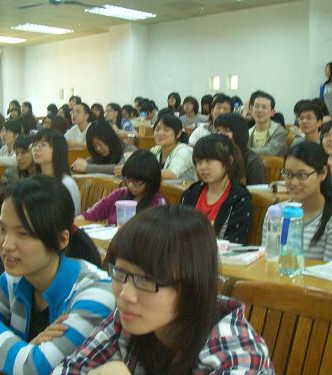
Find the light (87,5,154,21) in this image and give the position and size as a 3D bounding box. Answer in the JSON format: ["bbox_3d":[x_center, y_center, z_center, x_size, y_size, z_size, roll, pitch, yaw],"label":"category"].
[{"bbox_3d":[-0.742,-3.031,10.260,0.580,0.090,1.190,3,7,40],"label":"light"}]

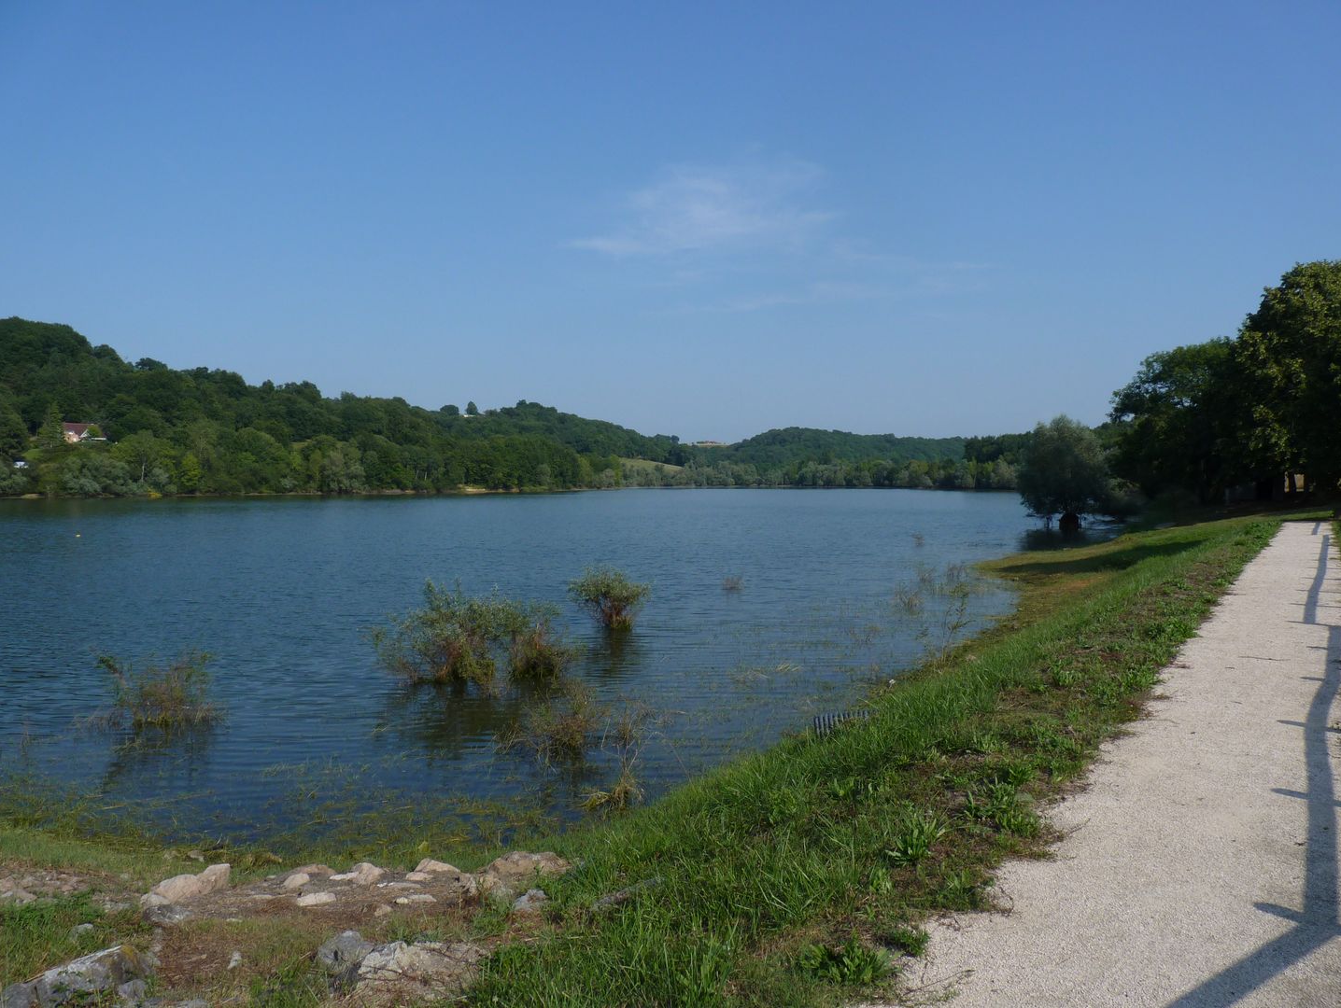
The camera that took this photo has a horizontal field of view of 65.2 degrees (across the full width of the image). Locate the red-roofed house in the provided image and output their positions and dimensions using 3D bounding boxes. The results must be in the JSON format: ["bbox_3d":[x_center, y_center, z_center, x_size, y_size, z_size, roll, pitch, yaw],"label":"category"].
[{"bbox_3d":[-157.051,-18.650,280.000,11.500,6.300,9.000,-1,1,-34],"label":"red-roofed house"}]

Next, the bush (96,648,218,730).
[{"bbox_3d":[-6.001,2.137,12.255,1.270,0.800,1.100,-1,1,-26],"label":"bush"}]

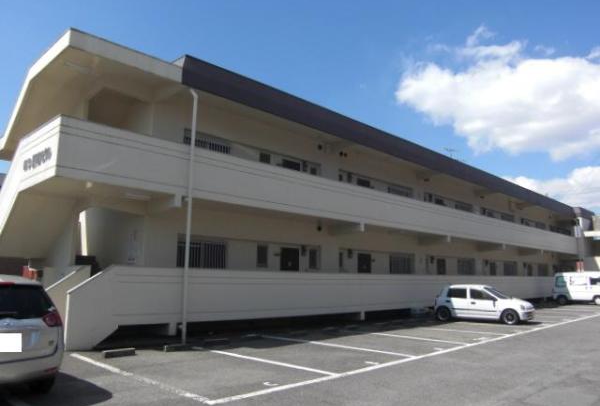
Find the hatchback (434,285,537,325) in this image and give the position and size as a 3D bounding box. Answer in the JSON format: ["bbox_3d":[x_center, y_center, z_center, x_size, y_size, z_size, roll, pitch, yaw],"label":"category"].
[{"bbox_3d":[6.957,3.791,18.381,3.530,1.400,1.560,-9,-12,43],"label":"hatchback"}]

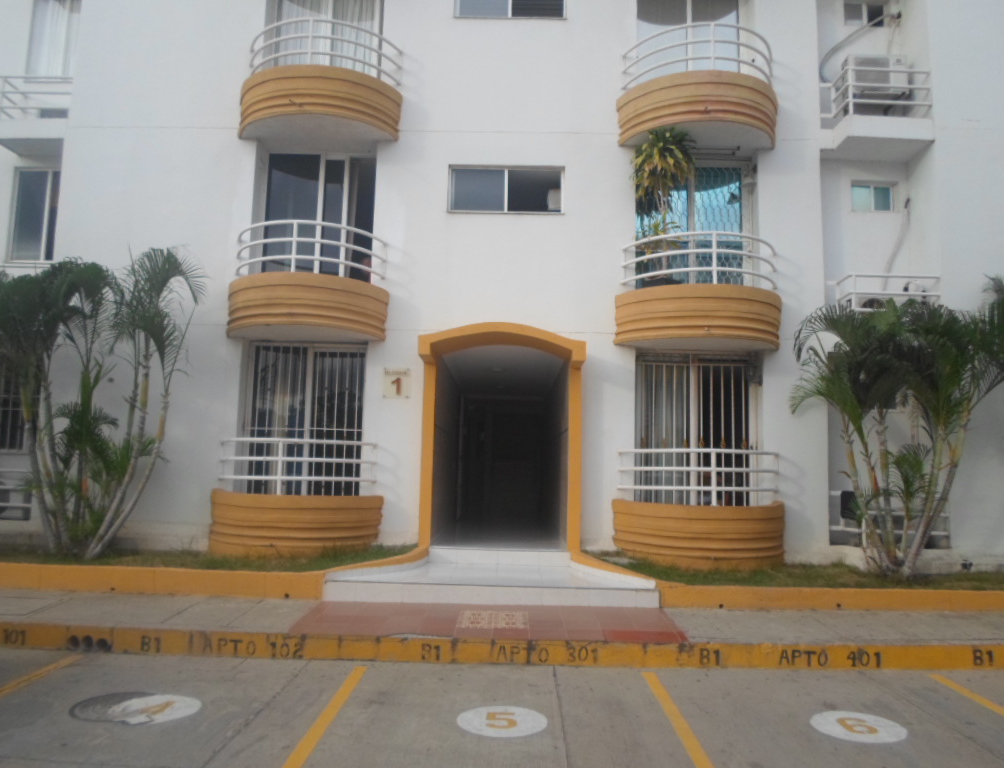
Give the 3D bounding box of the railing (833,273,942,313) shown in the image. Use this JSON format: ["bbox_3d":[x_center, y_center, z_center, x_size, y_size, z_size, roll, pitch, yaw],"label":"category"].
[{"bbox_3d":[5.002,-0.876,9.634,1.193,0.970,0.514,1,-8,1],"label":"railing"}]

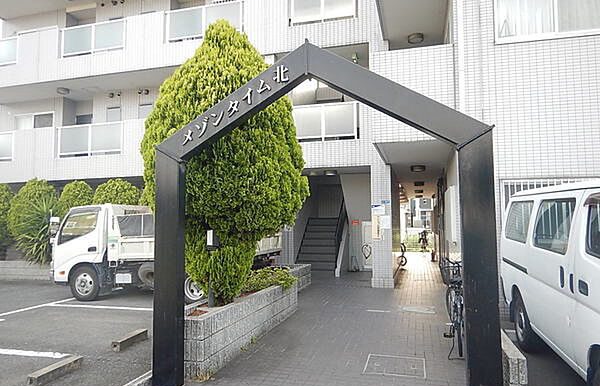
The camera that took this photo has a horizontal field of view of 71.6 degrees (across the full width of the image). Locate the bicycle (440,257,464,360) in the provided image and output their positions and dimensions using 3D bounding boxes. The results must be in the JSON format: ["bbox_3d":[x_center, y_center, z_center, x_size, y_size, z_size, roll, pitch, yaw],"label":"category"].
[{"bbox_3d":[1.941,1.327,5.119,0.540,1.050,1.750,-1,-4,15],"label":"bicycle"}]

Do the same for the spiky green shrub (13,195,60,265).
[{"bbox_3d":[-6.778,0.930,10.962,1.380,1.786,1.300,-1,-4,15],"label":"spiky green shrub"}]

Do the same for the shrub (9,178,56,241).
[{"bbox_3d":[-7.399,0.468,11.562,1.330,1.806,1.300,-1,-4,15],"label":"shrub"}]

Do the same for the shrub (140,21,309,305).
[{"bbox_3d":[-0.895,-0.419,5.070,2.020,3.475,1.950,-1,-4,15],"label":"shrub"}]

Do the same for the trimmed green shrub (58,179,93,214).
[{"bbox_3d":[-5.968,0.479,11.156,1.100,1.635,1.100,-1,-4,15],"label":"trimmed green shrub"}]

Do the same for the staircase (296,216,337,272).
[{"bbox_3d":[0.717,1.646,13.705,1.270,1.600,2.000,-1,-4,15],"label":"staircase"}]

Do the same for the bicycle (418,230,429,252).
[{"bbox_3d":[6.364,2.439,21.523,0.550,1.040,1.700,-1,-4,15],"label":"bicycle"}]

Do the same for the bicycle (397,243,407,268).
[{"bbox_3d":[3.467,2.024,14.146,0.500,0.880,1.400,-1,-4,15],"label":"bicycle"}]

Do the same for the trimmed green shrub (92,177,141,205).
[{"bbox_3d":[-4.768,0.426,10.856,1.280,1.617,1.250,-1,-4,15],"label":"trimmed green shrub"}]

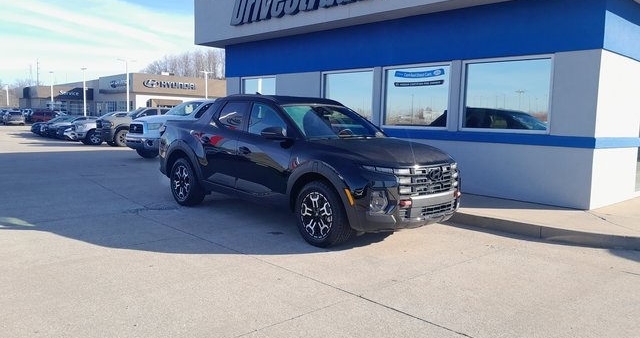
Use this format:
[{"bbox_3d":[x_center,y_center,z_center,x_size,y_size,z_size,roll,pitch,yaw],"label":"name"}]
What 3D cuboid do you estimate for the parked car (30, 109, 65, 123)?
[{"bbox_3d":[-32.226,-5.998,59.797,4.700,1.740,1.850,-2,7,-35],"label":"parked car"}]

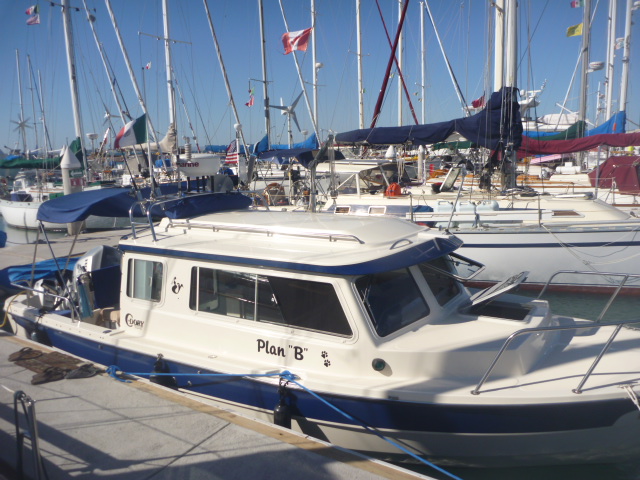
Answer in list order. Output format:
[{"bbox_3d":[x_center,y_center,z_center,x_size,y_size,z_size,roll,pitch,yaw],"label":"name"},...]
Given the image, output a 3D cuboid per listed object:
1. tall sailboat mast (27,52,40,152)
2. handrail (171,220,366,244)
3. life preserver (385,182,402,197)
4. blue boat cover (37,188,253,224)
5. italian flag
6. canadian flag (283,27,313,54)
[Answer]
[{"bbox_3d":[-31.277,-14.341,56.514,0.200,11.195,0.200,-1,10,0],"label":"tall sailboat mast"},{"bbox_3d":[-0.646,-0.088,5.428,2.400,0.110,0.070,5,11,28],"label":"handrail"},{"bbox_3d":[1.732,-1.190,12.200,0.420,0.340,0.220,5,11,27],"label":"life preserver"},{"bbox_3d":[-2.202,-0.502,6.792,2.150,0.420,1.750,5,11,27],"label":"blue boat cover"},{"bbox_3d":[-2.031,-1.163,5.550,0.360,0.350,0.120,-1,10,0],"label":"italian flag"},{"bbox_3d":[-0.561,-4.971,12.900,0.740,0.640,0.200,-1,10,0],"label":"canadian flag"}]

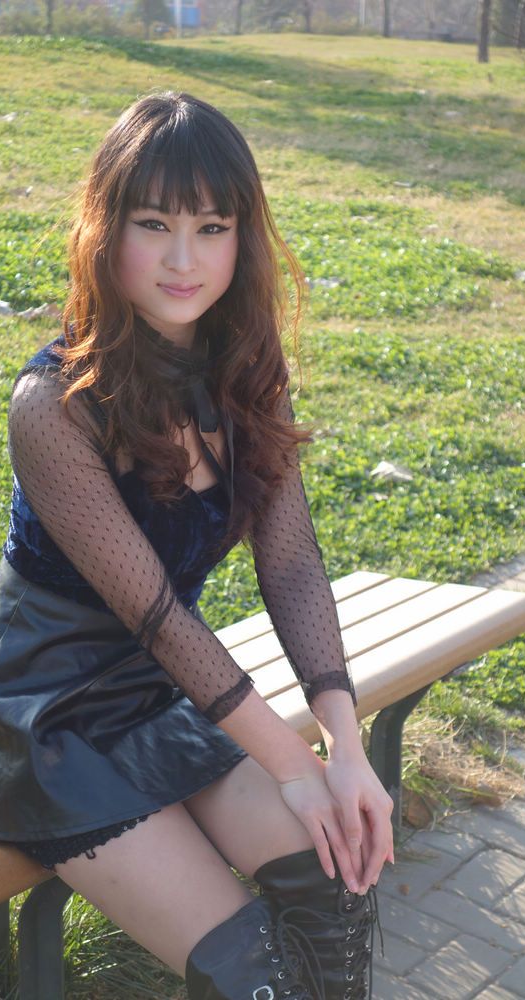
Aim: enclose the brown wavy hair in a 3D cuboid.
[{"bbox_3d":[-0.086,-0.207,2.380,0.255,0.460,0.260,-3,13,-12],"label":"brown wavy hair"}]

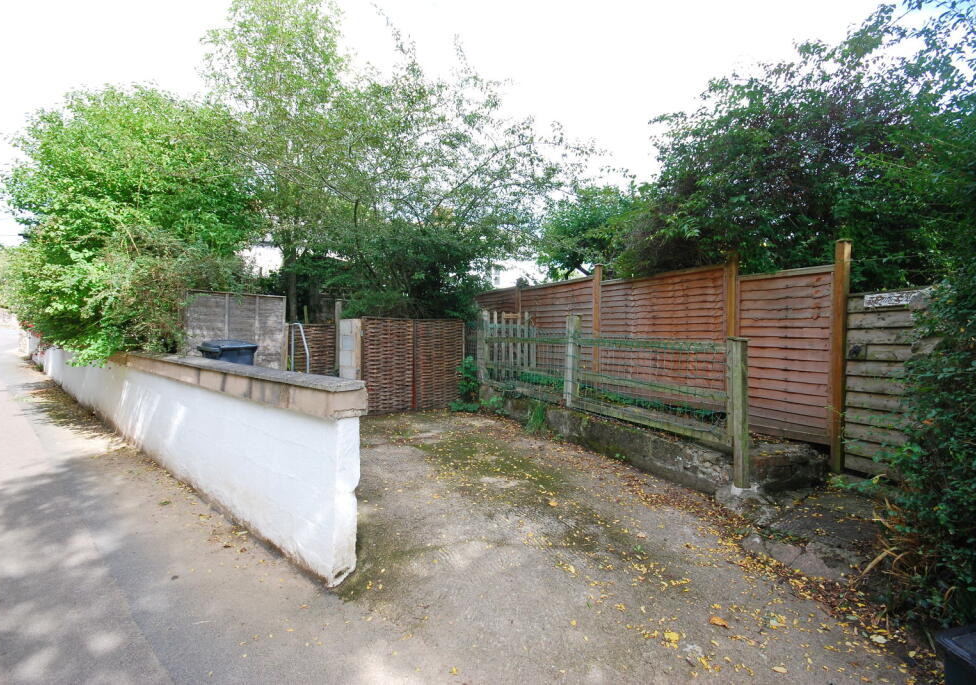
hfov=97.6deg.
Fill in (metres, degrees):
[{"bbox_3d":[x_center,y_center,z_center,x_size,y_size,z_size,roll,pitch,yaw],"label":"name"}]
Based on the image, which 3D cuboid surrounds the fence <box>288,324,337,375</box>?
[{"bbox_3d":[-2.490,0.280,6.050,0.620,1.100,0.060,1,0,-36],"label":"fence"}]

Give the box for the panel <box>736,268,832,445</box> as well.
[{"bbox_3d":[3.240,0.137,4.700,0.050,1.810,0.890,1,0,-37],"label":"panel"}]

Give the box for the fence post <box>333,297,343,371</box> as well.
[{"bbox_3d":[-2.180,0.170,6.250,0.100,1.550,0.100,1,0,-36],"label":"fence post"}]

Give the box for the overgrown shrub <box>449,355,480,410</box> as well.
[{"bbox_3d":[-0.360,0.650,6.650,0.420,0.830,0.400,1,0,-36],"label":"overgrown shrub"}]

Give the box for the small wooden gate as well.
[{"bbox_3d":[-1.080,0.317,6.500,1.700,1.340,0.070,1,0,-36],"label":"small wooden gate"}]

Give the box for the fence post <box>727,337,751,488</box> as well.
[{"bbox_3d":[2.280,0.630,3.880,0.110,1.350,0.110,1,0,-37],"label":"fence post"}]

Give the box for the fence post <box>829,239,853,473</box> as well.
[{"bbox_3d":[3.550,0.135,4.290,0.105,2.330,0.105,1,0,-37],"label":"fence post"}]

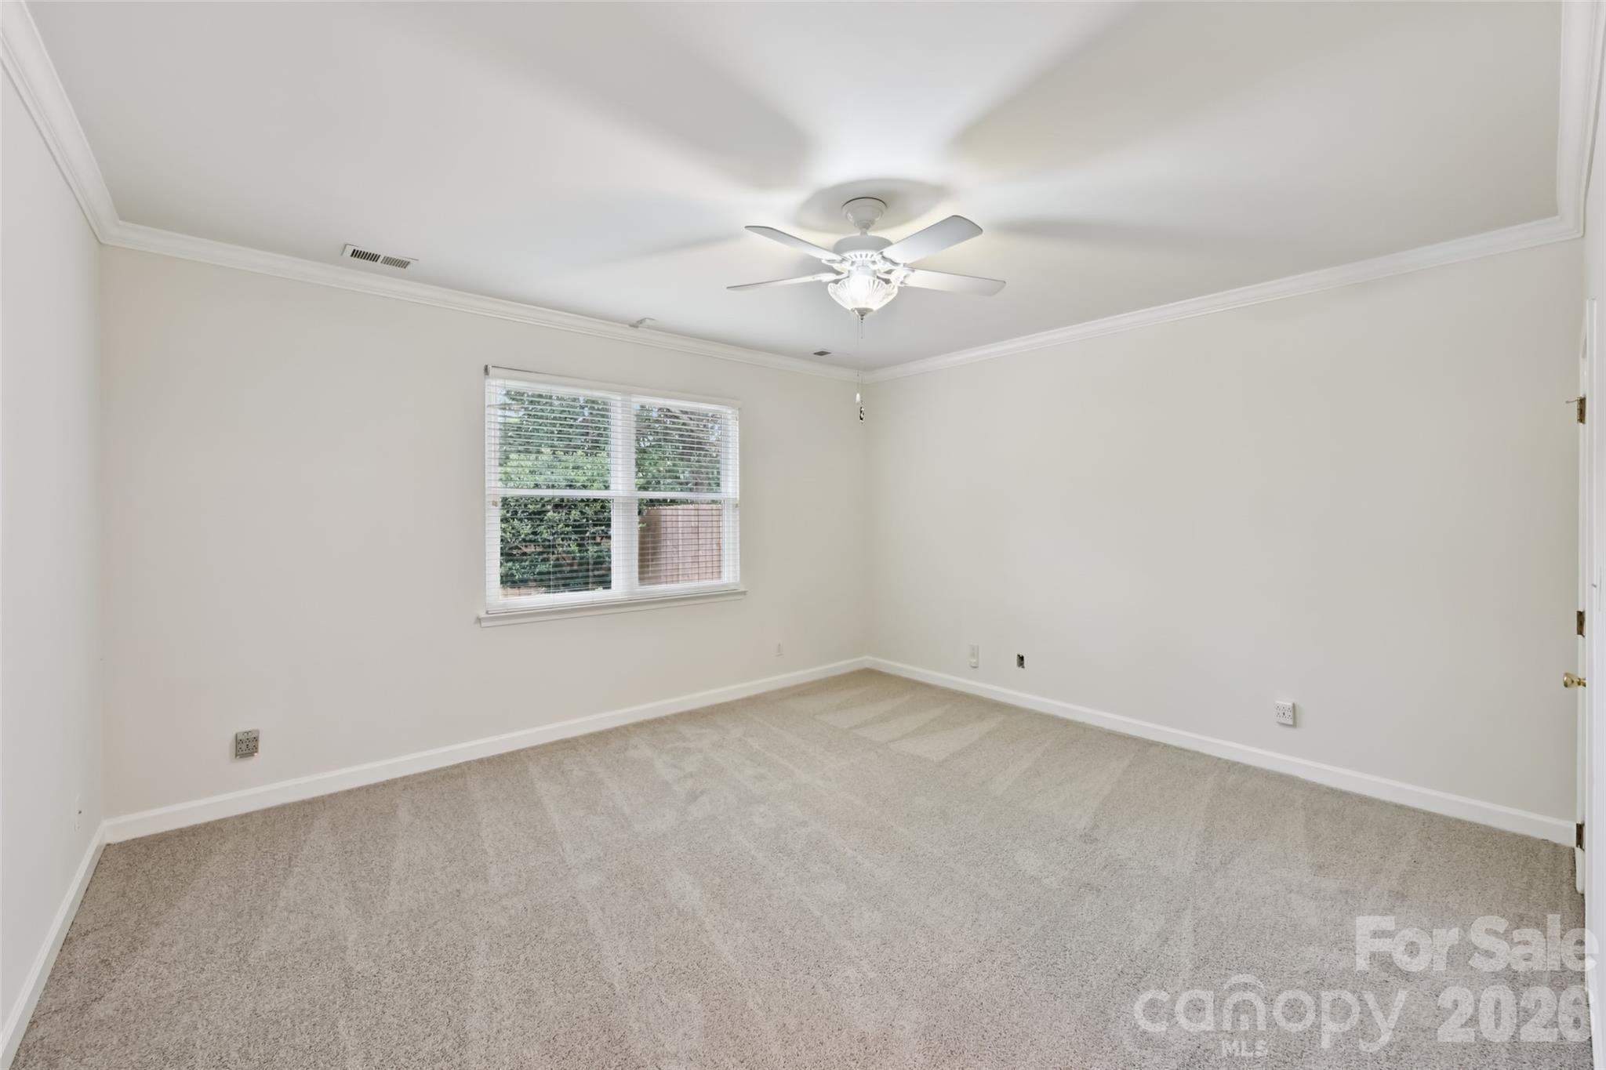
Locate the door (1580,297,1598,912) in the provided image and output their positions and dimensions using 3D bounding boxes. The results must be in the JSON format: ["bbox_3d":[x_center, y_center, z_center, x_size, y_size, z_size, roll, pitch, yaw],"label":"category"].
[{"bbox_3d":[2.713,0.340,2.152,0.800,2.080,0.050,-2,3,-41],"label":"door"}]

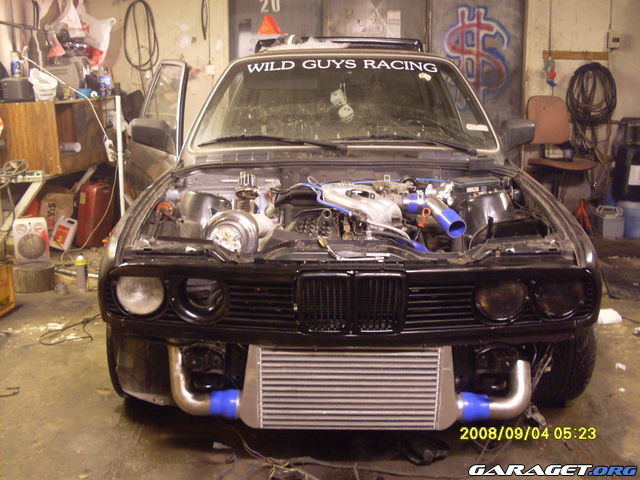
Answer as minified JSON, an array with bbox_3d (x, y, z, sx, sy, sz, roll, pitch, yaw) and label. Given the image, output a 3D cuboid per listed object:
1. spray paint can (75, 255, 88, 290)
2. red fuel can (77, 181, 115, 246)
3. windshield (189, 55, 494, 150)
[{"bbox_3d":[-1.399,0.191,4.120,0.066,0.200,0.066,0,13,0],"label":"spray paint can"},{"bbox_3d":[-1.674,-0.194,5.250,0.180,0.470,0.330,2,14,8],"label":"red fuel can"},{"bbox_3d":[0.117,-0.650,3.330,1.410,0.110,0.680,0,49,1],"label":"windshield"}]

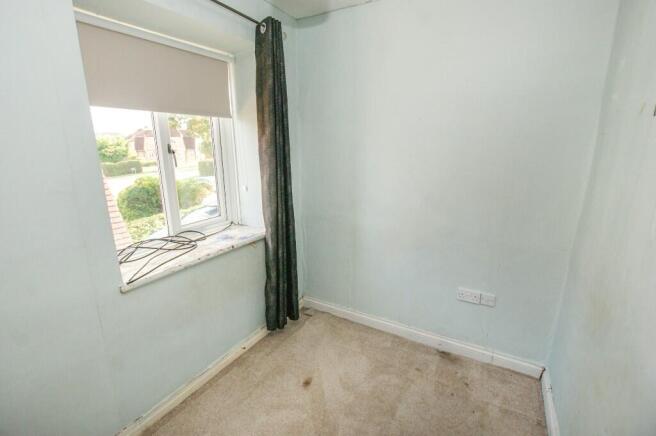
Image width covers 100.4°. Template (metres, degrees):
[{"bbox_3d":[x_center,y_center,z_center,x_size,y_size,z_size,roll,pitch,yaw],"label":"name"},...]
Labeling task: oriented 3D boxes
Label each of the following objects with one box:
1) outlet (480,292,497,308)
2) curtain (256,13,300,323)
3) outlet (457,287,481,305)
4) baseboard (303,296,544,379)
[{"bbox_3d":[1.047,0.542,1.781,0.087,0.087,0.012,7,15,30],"label":"outlet"},{"bbox_3d":[-0.361,-0.187,2.001,0.155,2.180,0.260,7,15,30],"label":"curtain"},{"bbox_3d":[0.949,0.529,1.838,0.146,0.087,0.012,7,15,30],"label":"outlet"},{"bbox_3d":[0.559,0.889,2.157,1.825,0.088,0.018,7,15,30],"label":"baseboard"}]

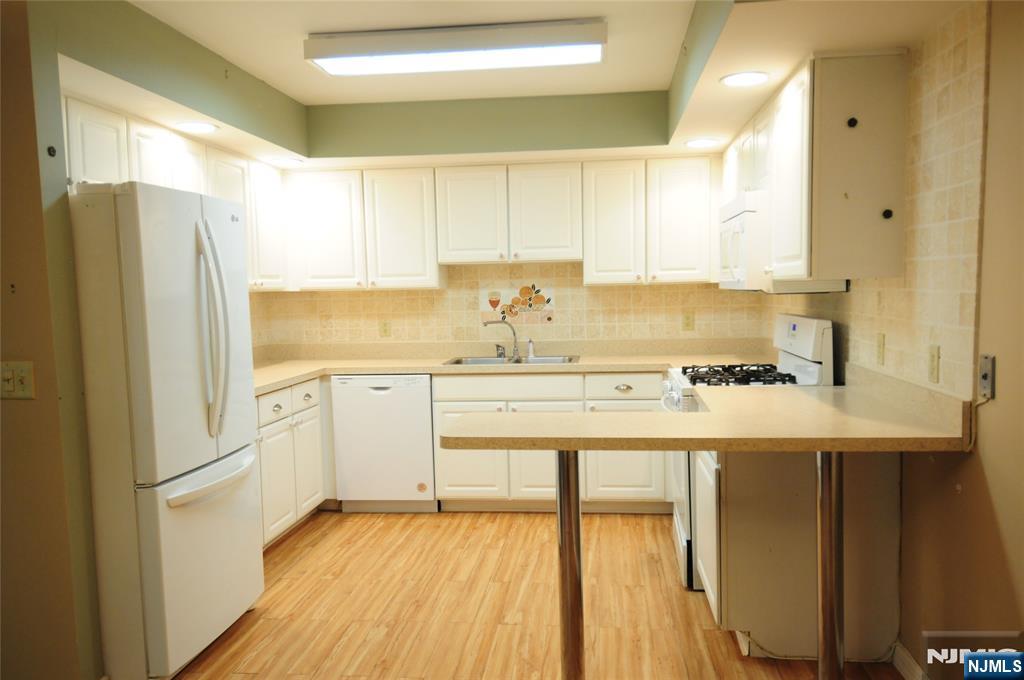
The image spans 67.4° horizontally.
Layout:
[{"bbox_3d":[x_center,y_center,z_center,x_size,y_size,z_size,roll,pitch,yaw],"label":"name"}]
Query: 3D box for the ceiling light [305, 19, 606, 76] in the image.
[{"bbox_3d":[-0.225,-1.236,3.260,1.250,0.105,0.295,-1,4,7],"label":"ceiling light"}]

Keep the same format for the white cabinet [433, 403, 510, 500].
[{"bbox_3d":[-0.215,0.648,4.855,0.448,0.595,0.500,-1,4,7],"label":"white cabinet"}]

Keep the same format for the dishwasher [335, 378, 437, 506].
[{"bbox_3d":[-0.743,0.589,4.926,0.612,0.794,0.580,-1,4,7],"label":"dishwasher"}]

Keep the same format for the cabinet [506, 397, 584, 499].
[{"bbox_3d":[0.208,0.651,4.540,0.453,0.594,0.040,-1,4,7],"label":"cabinet"}]

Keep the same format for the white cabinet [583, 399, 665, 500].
[{"bbox_3d":[0.692,0.625,4.748,0.449,0.594,0.560,-1,4,7],"label":"white cabinet"}]

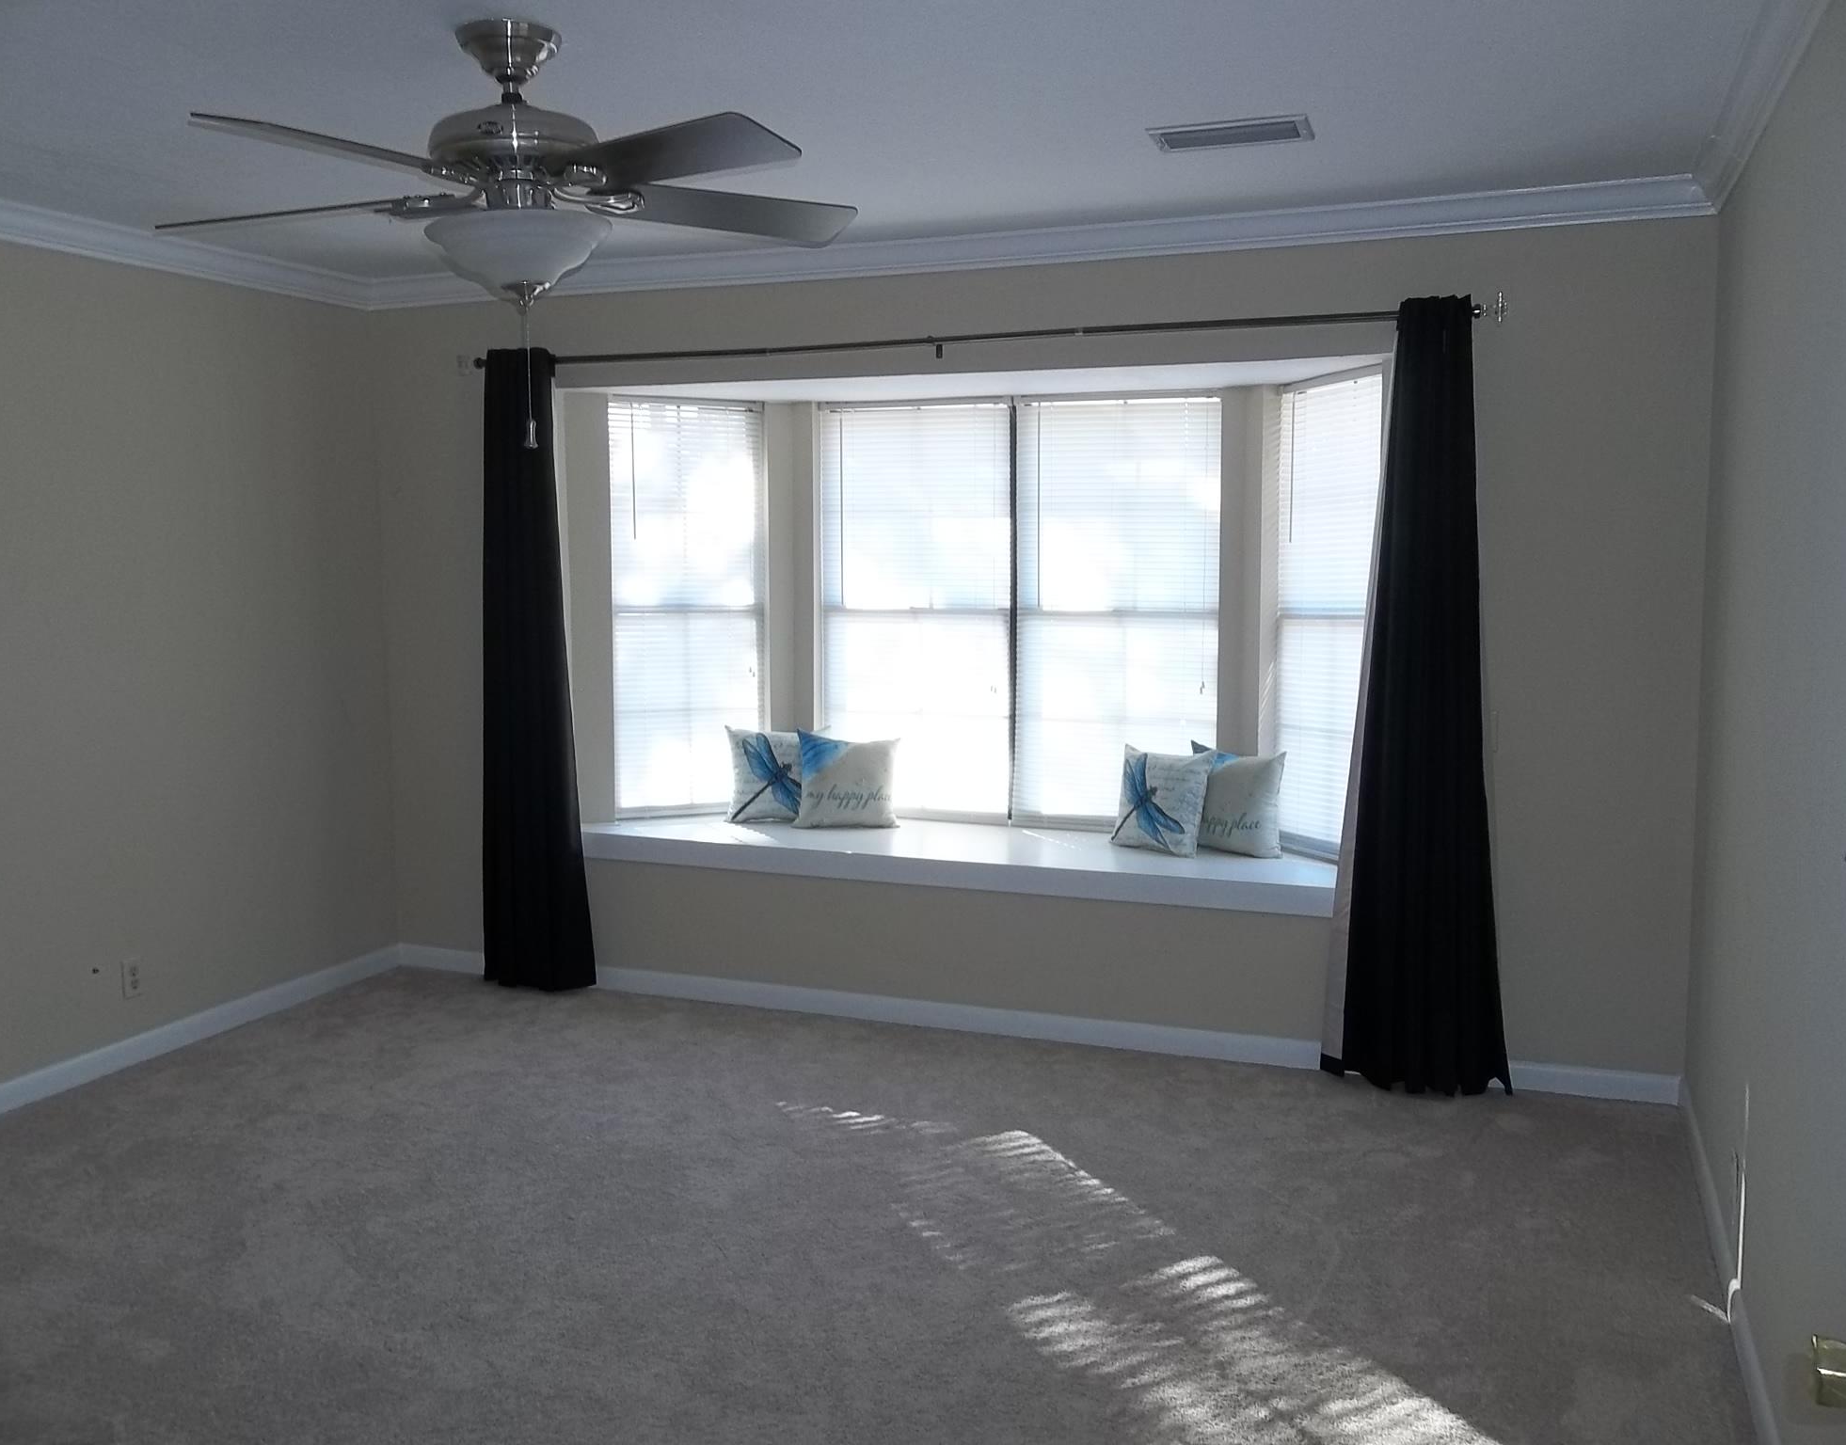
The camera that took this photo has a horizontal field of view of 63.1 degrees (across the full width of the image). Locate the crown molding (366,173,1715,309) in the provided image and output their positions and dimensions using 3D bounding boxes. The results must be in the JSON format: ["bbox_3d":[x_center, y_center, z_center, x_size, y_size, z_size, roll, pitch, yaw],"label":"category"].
[{"bbox_3d":[0.005,-1.408,4.513,4.246,0.087,0.066,3,7,21],"label":"crown molding"}]

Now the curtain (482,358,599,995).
[{"bbox_3d":[-1.342,-0.159,5.147,0.463,2.162,0.121,2,7,21],"label":"curtain"}]

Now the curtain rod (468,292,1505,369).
[{"bbox_3d":[0.000,-1.140,4.490,3.252,0.075,0.090,3,7,21],"label":"curtain rod"}]

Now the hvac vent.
[{"bbox_3d":[0.706,-1.342,3.436,0.354,0.020,0.201,2,7,21],"label":"hvac vent"}]

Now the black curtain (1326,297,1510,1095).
[{"bbox_3d":[1.369,-0.051,4.086,0.488,2.131,0.121,2,7,21],"label":"black curtain"}]

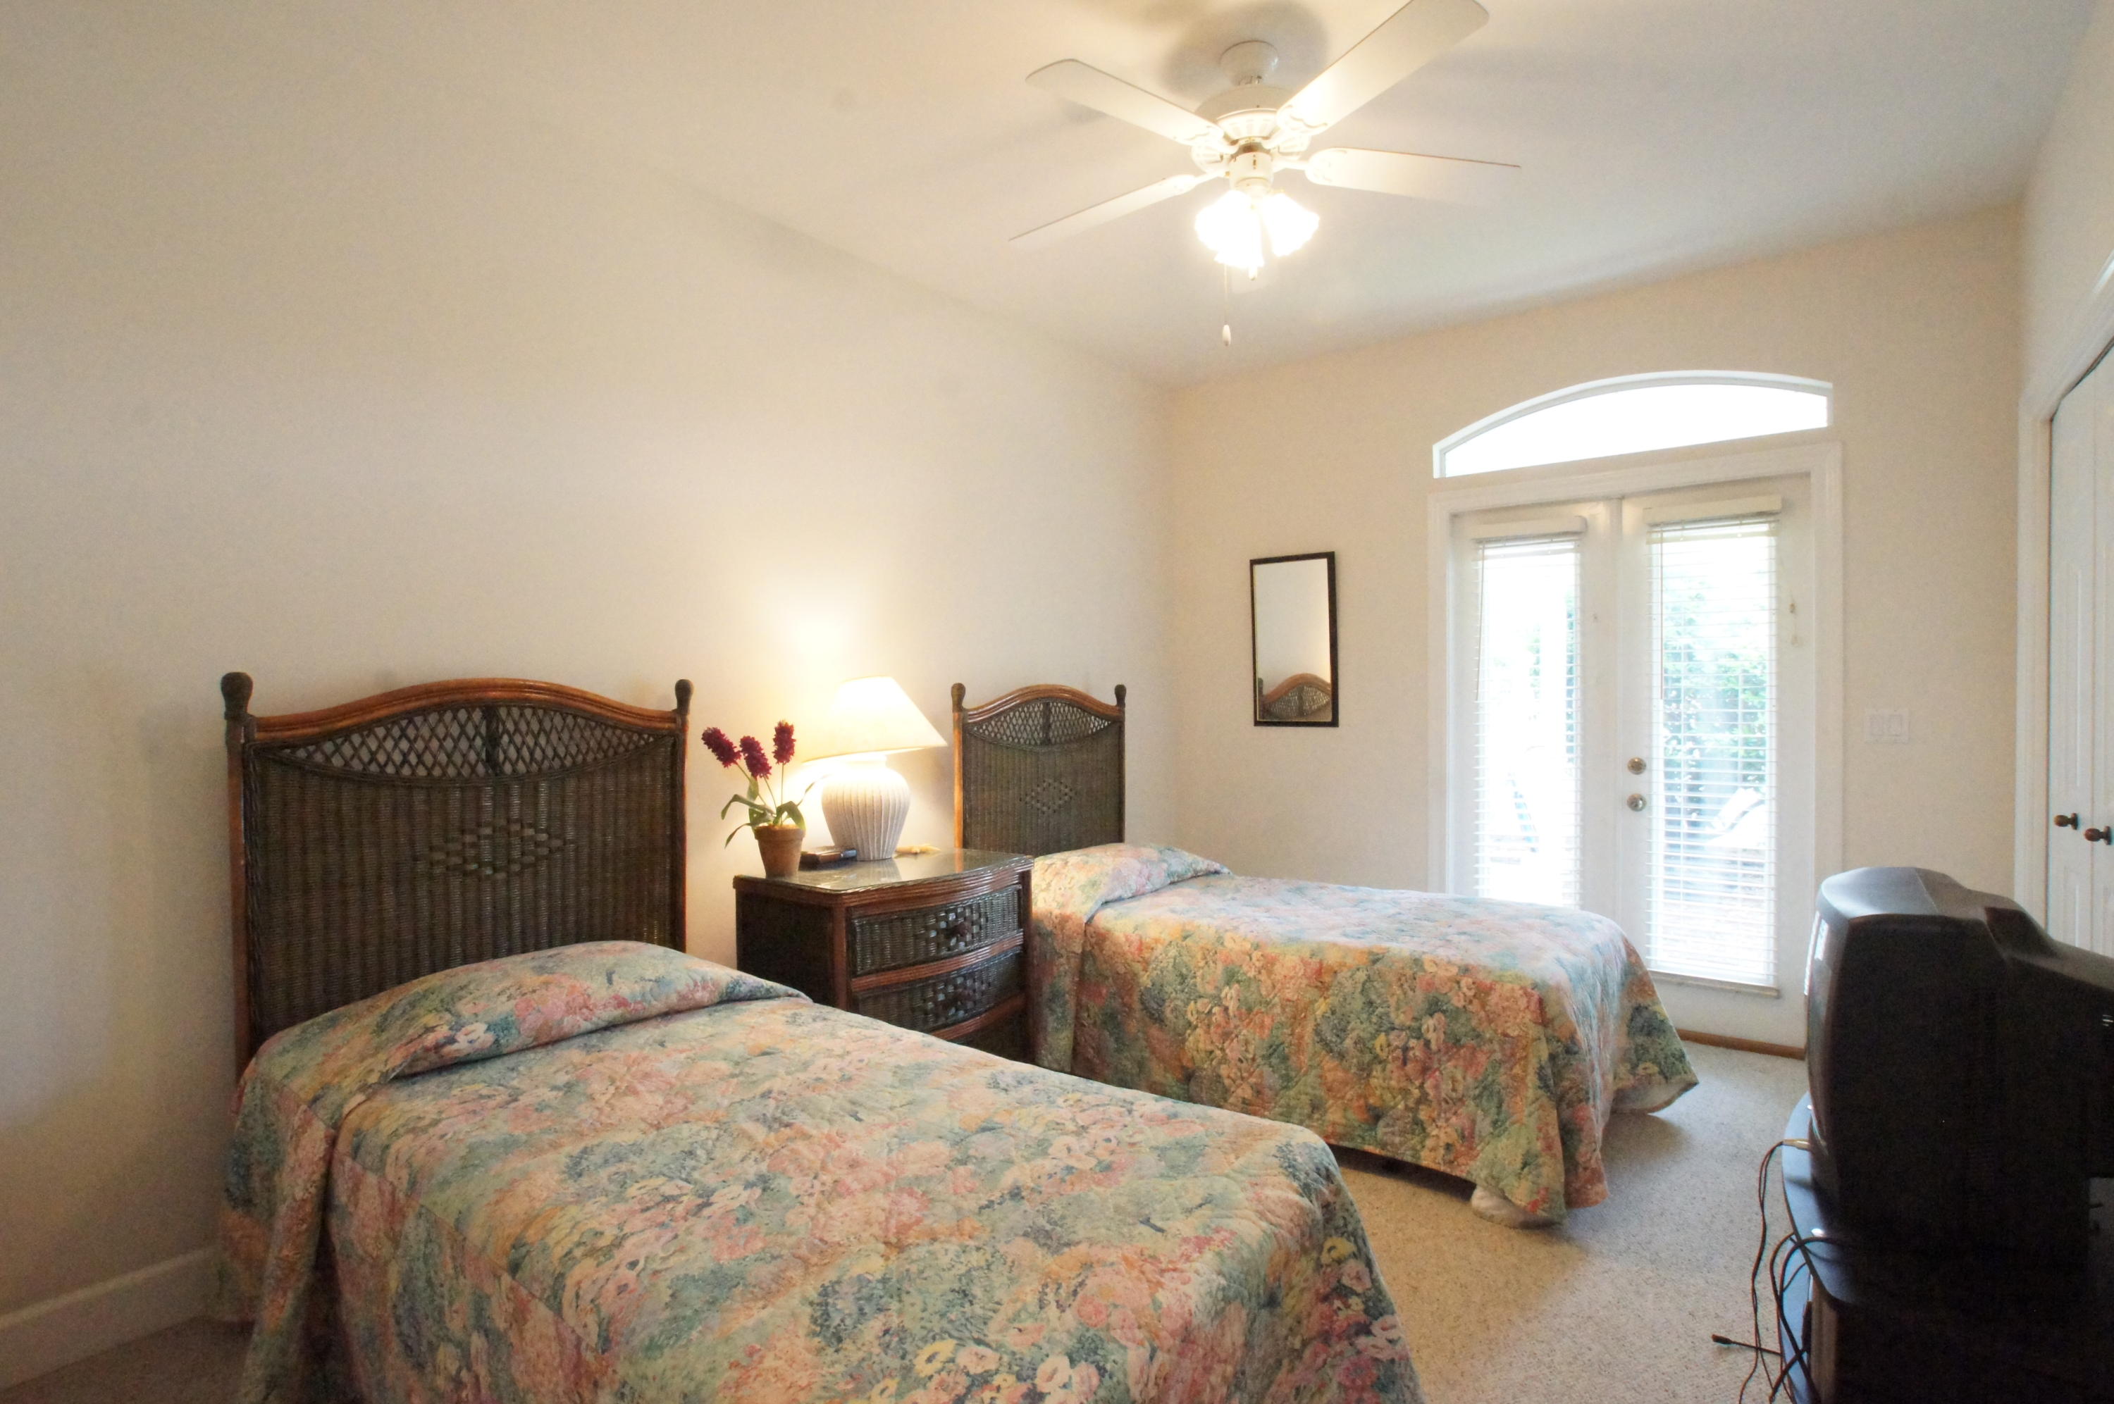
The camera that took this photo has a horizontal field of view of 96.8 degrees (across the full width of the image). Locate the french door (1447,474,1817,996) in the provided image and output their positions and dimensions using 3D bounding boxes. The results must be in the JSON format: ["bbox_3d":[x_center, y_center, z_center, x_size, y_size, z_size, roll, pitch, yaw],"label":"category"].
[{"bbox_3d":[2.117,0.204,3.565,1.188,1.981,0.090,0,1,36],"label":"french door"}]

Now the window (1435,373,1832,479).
[{"bbox_3d":[2.106,-1.070,3.556,1.278,0.289,0.090,0,1,36],"label":"window"}]

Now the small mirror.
[{"bbox_3d":[1.074,-0.276,4.270,0.401,0.777,0.030,0,1,36],"label":"small mirror"}]

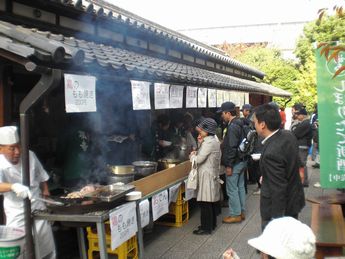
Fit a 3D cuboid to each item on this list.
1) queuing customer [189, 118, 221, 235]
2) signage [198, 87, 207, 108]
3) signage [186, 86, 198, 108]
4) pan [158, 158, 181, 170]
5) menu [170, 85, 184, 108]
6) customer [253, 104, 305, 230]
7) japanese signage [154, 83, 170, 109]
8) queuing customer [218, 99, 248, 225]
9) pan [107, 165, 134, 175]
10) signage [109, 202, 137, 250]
[{"bbox_3d":[0.442,0.608,5.148,0.420,1.540,0.460,-1,3,16],"label":"queuing customer"},{"bbox_3d":[0.486,-0.502,6.060,0.020,0.310,0.430,0,3,24],"label":"signage"},{"bbox_3d":[0.291,-0.475,5.625,0.020,0.310,0.440,0,3,24],"label":"signage"},{"bbox_3d":[-0.048,0.562,6.000,0.340,0.180,0.340,-2,3,0],"label":"pan"},{"bbox_3d":[0.065,-0.439,5.121,0.020,0.310,0.440,0,3,24],"label":"menu"},{"bbox_3d":[0.904,0.626,3.200,0.380,1.680,0.500,1,4,37],"label":"customer"},{"bbox_3d":[-0.124,-0.409,4.700,0.020,0.310,0.440,0,3,24],"label":"japanese signage"},{"bbox_3d":[0.875,0.470,5.616,0.420,1.740,0.500,-1,3,16],"label":"queuing customer"},{"bbox_3d":[-0.646,0.507,4.800,0.310,0.130,0.320,-2,3,0],"label":"pan"},{"bbox_3d":[-0.461,0.912,3.600,0.020,0.320,0.470,0,3,24],"label":"signage"}]

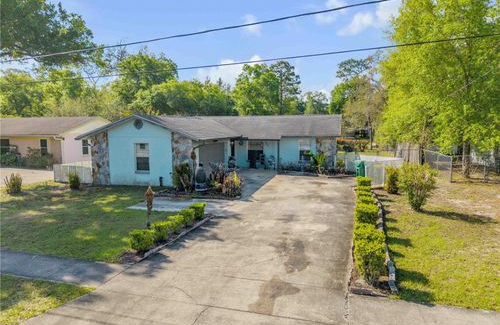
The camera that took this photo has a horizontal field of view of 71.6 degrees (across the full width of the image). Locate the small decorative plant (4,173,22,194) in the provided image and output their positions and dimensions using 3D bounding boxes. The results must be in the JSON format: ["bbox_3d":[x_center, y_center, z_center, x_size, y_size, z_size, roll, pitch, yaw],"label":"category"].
[{"bbox_3d":[-11.675,1.041,17.060,0.560,0.830,0.550,2,7,17],"label":"small decorative plant"}]

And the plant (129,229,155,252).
[{"bbox_3d":[-3.011,2.093,9.578,0.520,0.540,0.500,3,7,20],"label":"plant"}]

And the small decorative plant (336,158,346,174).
[{"bbox_3d":[6.151,0.206,23.242,0.620,1.000,0.600,2,7,17],"label":"small decorative plant"}]

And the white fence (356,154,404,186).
[{"bbox_3d":[8.095,0.478,21.543,2.400,1.200,4.200,2,6,17],"label":"white fence"}]

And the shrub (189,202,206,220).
[{"bbox_3d":[-1.877,1.701,12.674,0.600,0.620,0.580,-1,7,0],"label":"shrub"}]

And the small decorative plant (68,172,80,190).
[{"bbox_3d":[-9.391,0.944,18.506,0.620,0.900,0.620,0,6,0],"label":"small decorative plant"}]

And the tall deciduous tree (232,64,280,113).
[{"bbox_3d":[0.799,-8.559,50.699,6.490,11.238,6.490,1,8,18],"label":"tall deciduous tree"}]

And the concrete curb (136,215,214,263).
[{"bbox_3d":[-2.064,2.164,10.659,0.250,0.140,4.296,3,7,20],"label":"concrete curb"}]

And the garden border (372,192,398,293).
[{"bbox_3d":[4.364,1.957,11.630,0.350,0.200,9.677,1,7,17],"label":"garden border"}]

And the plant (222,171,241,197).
[{"bbox_3d":[-0.849,0.972,16.097,0.800,1.150,0.800,1,8,18],"label":"plant"}]

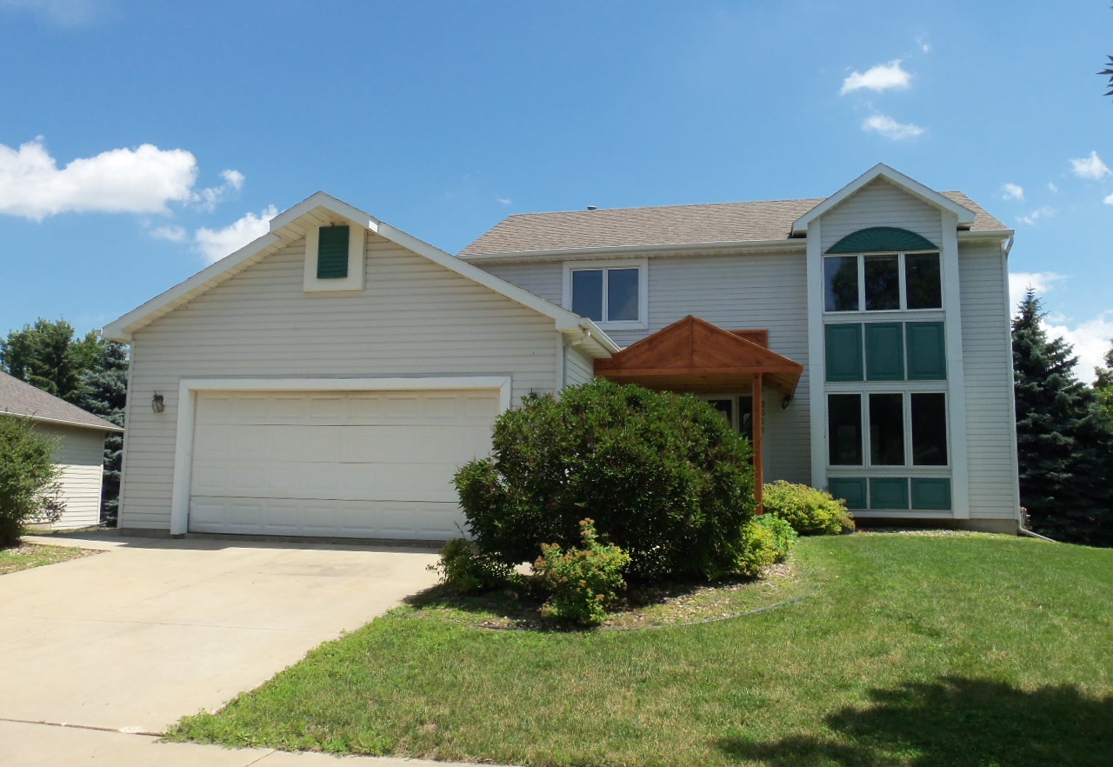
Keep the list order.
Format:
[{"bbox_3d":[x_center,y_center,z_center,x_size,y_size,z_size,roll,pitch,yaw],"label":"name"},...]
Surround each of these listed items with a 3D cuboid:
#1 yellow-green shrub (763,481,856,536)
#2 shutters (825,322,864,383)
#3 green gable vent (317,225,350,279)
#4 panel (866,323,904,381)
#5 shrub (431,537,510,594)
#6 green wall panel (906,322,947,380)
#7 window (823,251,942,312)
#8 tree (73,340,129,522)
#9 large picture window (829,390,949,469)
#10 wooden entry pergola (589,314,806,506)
[{"bbox_3d":[4.589,2.267,16.971,1.653,0.967,1.350,-1,-7,12],"label":"yellow-green shrub"},{"bbox_3d":[5.619,-0.606,18.233,0.718,1.169,0.050,-1,-7,12],"label":"shutters"},{"bbox_3d":[-3.279,-1.925,13.698,0.479,0.813,0.050,-1,-7,12],"label":"green gable vent"},{"bbox_3d":[6.378,-0.618,18.073,0.705,1.125,0.050,-1,-7,12],"label":"panel"},{"bbox_3d":[-0.898,1.883,9.742,0.852,0.551,0.800,1,-7,0],"label":"shrub"},{"bbox_3d":[7.109,-0.629,17.918,0.725,1.149,0.050,-1,-7,12],"label":"green wall panel"},{"bbox_3d":[6.357,-1.986,18.240,2.201,1.215,0.100,-1,-7,12],"label":"window"},{"bbox_3d":[-13.278,1.333,27.998,3.000,5.838,3.000,-1,-7,12],"label":"tree"},{"bbox_3d":[6.351,0.888,17.888,2.190,1.504,0.100,-1,-7,12],"label":"large picture window"},{"bbox_3d":[2.656,0.870,16.911,3.340,3.530,3.950,-1,-7,12],"label":"wooden entry pergola"}]

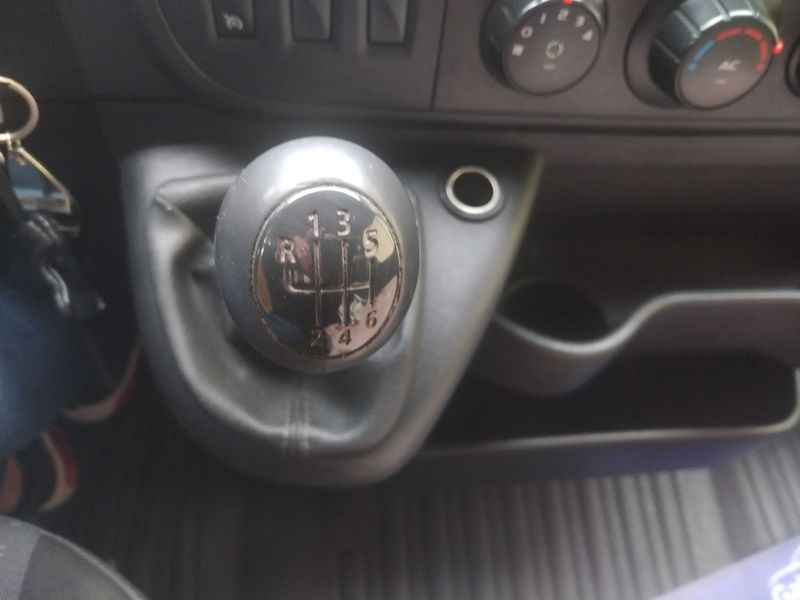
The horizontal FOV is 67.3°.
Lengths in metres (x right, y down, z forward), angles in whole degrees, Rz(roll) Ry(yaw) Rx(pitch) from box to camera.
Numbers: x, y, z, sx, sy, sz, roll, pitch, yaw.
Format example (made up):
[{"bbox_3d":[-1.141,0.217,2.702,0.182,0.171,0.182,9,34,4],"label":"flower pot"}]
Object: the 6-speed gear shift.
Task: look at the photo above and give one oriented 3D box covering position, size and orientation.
[{"bbox_3d":[-0.024,-0.012,0.171,0.055,0.067,0.061,-2,85,-12],"label":"6-speed gear shift"}]

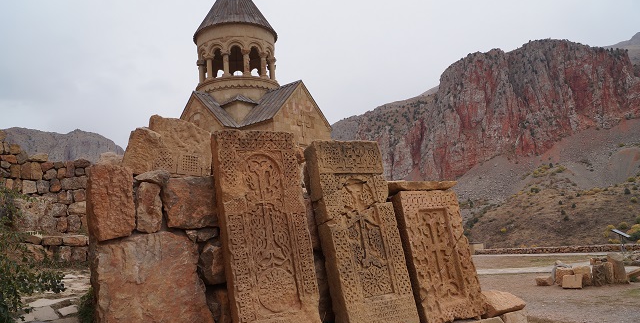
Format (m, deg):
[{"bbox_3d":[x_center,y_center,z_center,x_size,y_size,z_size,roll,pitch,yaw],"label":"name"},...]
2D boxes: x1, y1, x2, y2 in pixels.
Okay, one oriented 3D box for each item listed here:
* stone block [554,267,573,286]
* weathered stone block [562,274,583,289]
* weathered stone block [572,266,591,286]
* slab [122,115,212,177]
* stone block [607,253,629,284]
[{"bbox_3d":[6.293,2.958,12.298,0.400,0.424,0.360,-9,-10,28],"label":"stone block"},{"bbox_3d":[6.197,2.948,11.746,0.420,0.291,0.280,-10,-10,32],"label":"weathered stone block"},{"bbox_3d":[6.660,2.904,12.162,0.400,0.437,0.360,-9,-10,28],"label":"weathered stone block"},{"bbox_3d":[-1.463,-0.144,4.600,0.800,0.540,0.280,0,-10,-24],"label":"slab"},{"bbox_3d":[7.479,2.687,12.048,0.310,0.711,0.350,-4,-9,0],"label":"stone block"}]

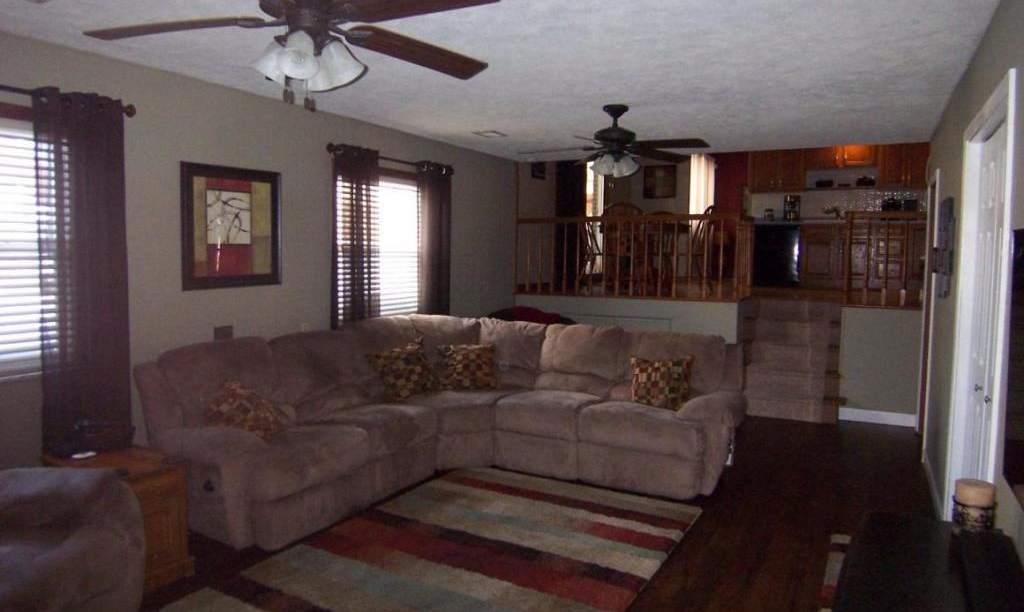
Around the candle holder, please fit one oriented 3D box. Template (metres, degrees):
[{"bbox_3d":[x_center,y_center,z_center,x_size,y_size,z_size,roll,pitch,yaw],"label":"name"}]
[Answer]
[{"bbox_3d":[1.287,0.584,1.896,0.112,0.085,0.112,3,5,28],"label":"candle holder"}]

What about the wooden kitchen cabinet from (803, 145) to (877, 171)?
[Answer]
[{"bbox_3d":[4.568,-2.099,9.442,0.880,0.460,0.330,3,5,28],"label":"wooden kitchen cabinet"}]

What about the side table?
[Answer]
[{"bbox_3d":[-1.829,0.981,3.142,0.600,0.540,0.340,3,5,28],"label":"side table"}]

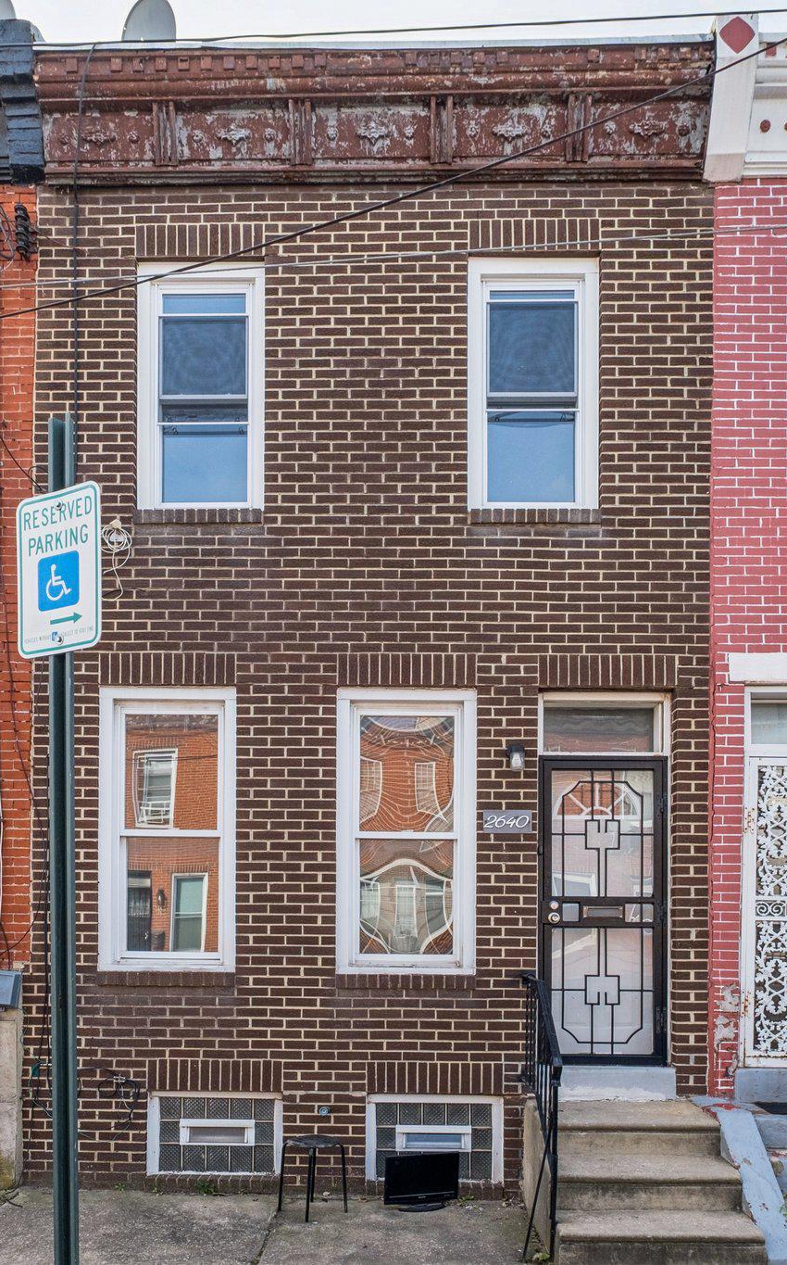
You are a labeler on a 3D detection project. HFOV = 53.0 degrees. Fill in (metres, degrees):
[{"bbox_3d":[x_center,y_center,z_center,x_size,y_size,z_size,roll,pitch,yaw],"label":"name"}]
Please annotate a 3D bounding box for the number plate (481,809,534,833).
[{"bbox_3d":[0.743,1.234,5.180,0.349,0.155,0.020,0,-2,1],"label":"number plate"}]

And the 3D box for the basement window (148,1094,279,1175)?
[{"bbox_3d":[-1.193,3.341,5.255,0.829,0.527,0.110,0,-2,1],"label":"basement window"}]

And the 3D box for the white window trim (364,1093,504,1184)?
[{"bbox_3d":[0.266,3.279,5.115,0.887,0.561,0.110,0,0,1],"label":"white window trim"}]

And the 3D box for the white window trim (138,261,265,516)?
[{"bbox_3d":[-1.254,-1.603,5.155,0.827,1.600,0.120,0,0,1],"label":"white window trim"}]

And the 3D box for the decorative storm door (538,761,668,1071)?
[{"bbox_3d":[1.396,1.852,5.280,0.835,2.024,0.080,0,-2,1],"label":"decorative storm door"}]

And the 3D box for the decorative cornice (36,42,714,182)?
[{"bbox_3d":[-0.116,-3.220,4.930,4.200,0.720,0.320,0,0,1],"label":"decorative cornice"}]

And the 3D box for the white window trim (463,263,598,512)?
[{"bbox_3d":[0.908,-1.605,5.112,0.848,1.623,0.120,0,0,1],"label":"white window trim"}]

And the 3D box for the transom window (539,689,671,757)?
[{"bbox_3d":[1.398,0.606,5.250,0.866,0.438,0.120,0,-2,1],"label":"transom window"}]

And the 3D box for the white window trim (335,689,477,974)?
[{"bbox_3d":[0.086,1.286,5.108,0.910,1.845,0.120,0,0,1],"label":"white window trim"}]

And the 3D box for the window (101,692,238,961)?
[{"bbox_3d":[-1.504,1.302,5.240,0.884,1.836,0.120,0,-2,1],"label":"window"}]

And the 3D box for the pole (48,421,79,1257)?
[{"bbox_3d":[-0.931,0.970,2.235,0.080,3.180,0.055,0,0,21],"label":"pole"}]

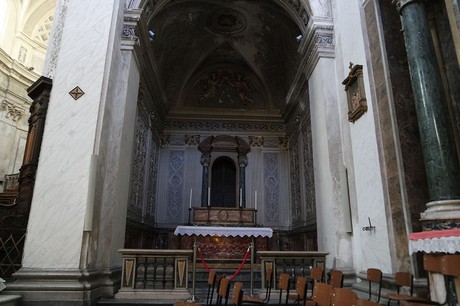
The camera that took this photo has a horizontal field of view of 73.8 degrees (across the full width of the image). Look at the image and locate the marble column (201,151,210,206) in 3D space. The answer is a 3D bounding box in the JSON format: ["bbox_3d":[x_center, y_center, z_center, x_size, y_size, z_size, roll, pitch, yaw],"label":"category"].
[{"bbox_3d":[-0.817,0.845,10.303,0.320,1.884,0.320,1,-14,-1],"label":"marble column"}]

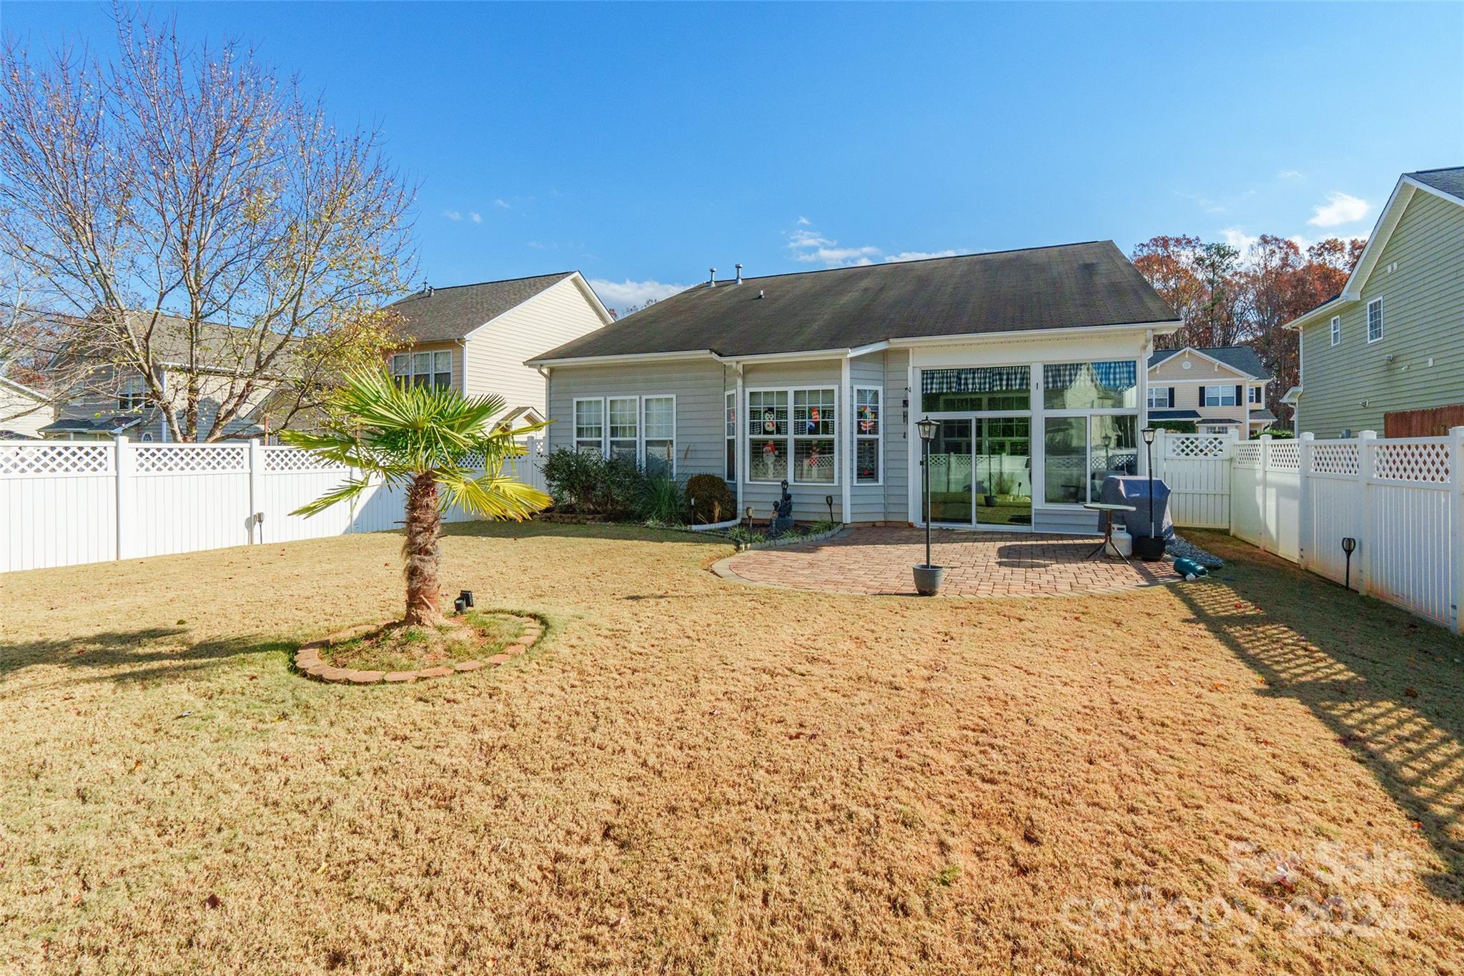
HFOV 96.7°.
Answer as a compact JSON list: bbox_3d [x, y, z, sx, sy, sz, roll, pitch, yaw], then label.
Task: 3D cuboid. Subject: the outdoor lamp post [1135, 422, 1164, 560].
[{"bbox_3d":[5.960,0.050,9.250,0.340,1.860,0.340,0,3,0],"label":"outdoor lamp post"}]

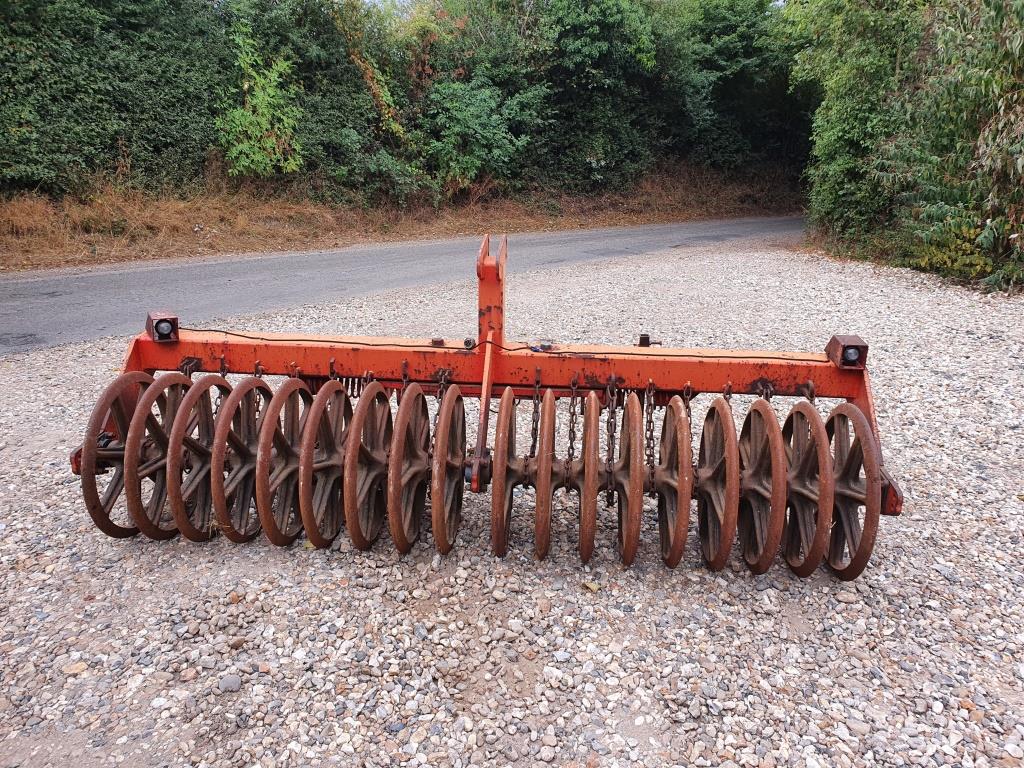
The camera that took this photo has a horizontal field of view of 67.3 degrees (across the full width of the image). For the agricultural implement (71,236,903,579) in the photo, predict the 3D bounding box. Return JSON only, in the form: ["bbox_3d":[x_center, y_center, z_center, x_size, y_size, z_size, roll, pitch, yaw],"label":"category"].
[{"bbox_3d":[-0.129,0.030,3.255,3.365,1.215,1.161,3,16,3],"label":"agricultural implement"}]

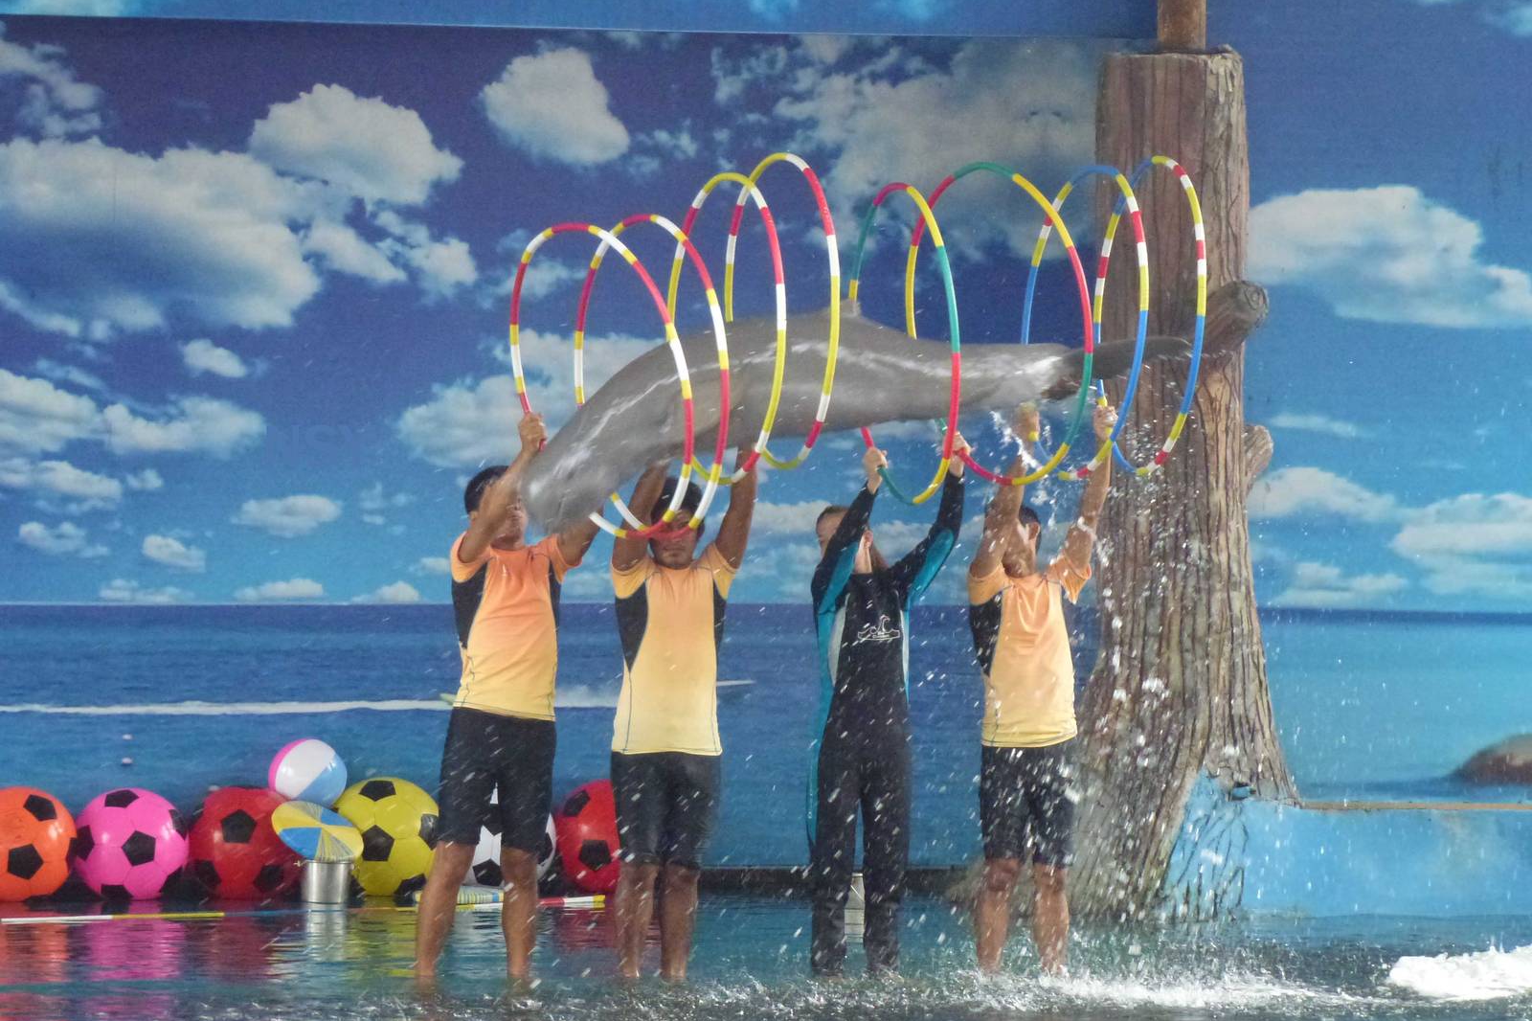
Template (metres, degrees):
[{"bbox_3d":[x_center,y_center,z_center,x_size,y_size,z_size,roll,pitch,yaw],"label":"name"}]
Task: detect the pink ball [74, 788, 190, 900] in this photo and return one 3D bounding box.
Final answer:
[{"bbox_3d":[-2.201,1.159,23.800,0.397,0.397,0.397,1,3,0],"label":"pink ball"}]

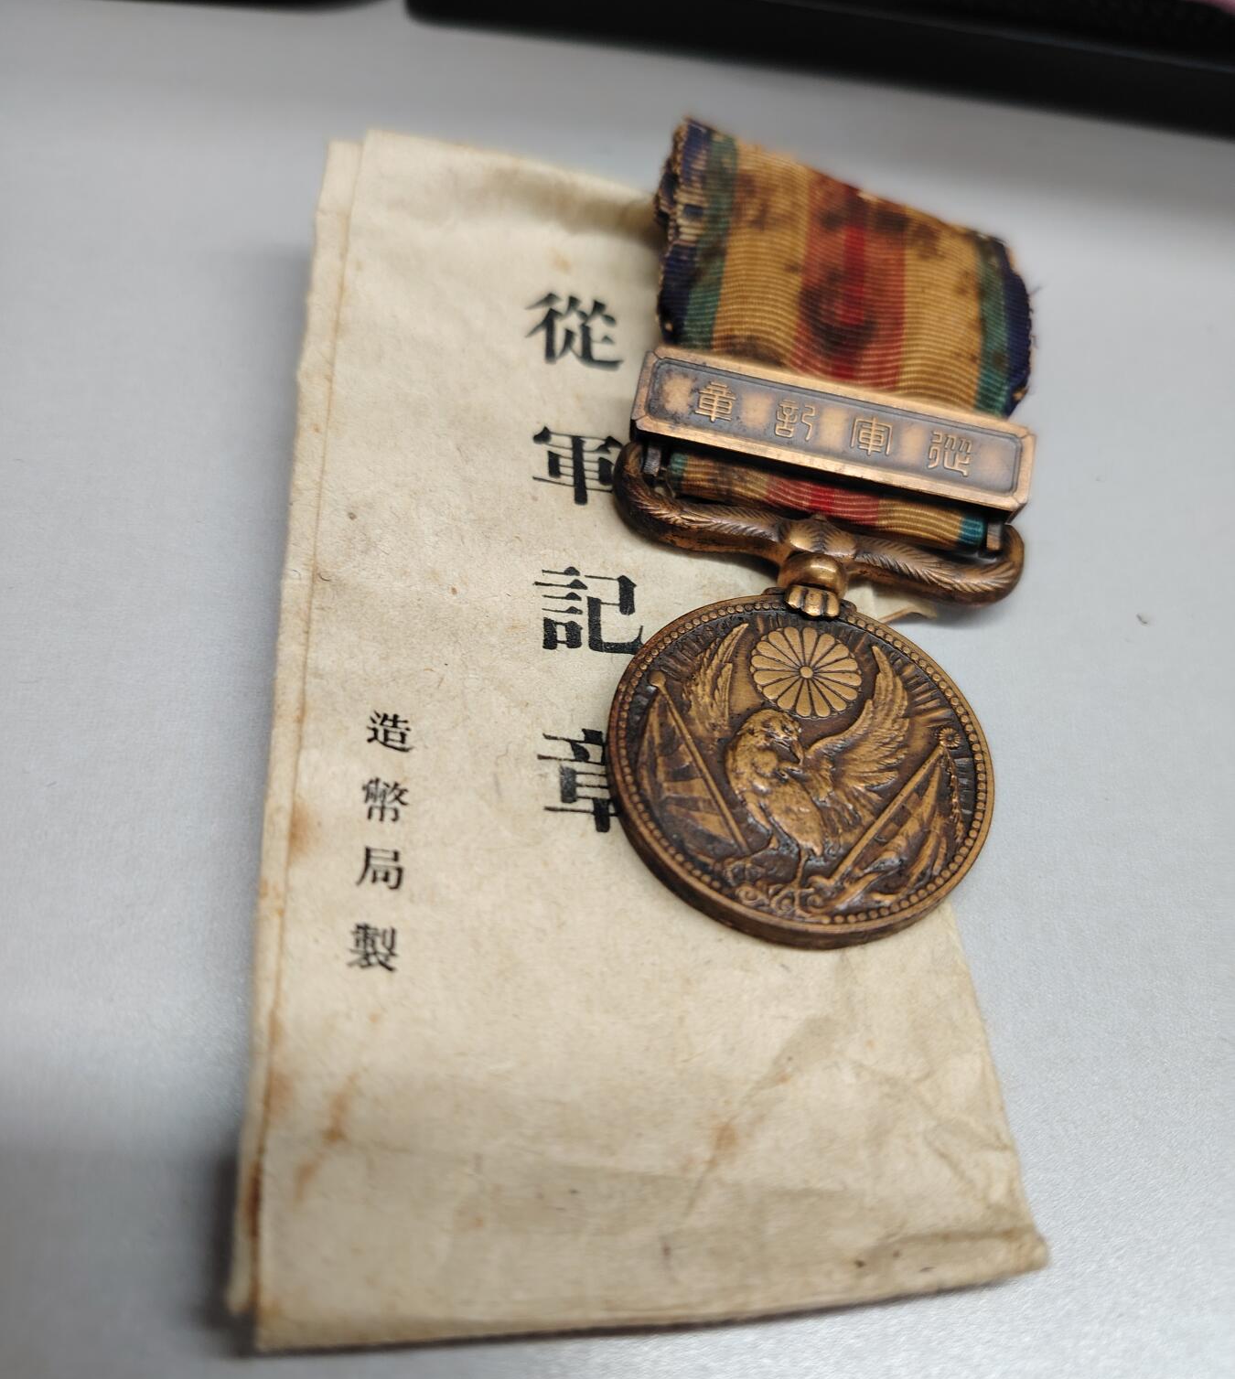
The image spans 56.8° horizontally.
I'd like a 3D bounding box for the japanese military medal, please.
[{"bbox_3d":[0.019,-0.022,0.105,0.039,0.009,0.094,11,55,0],"label":"japanese military medal"}]

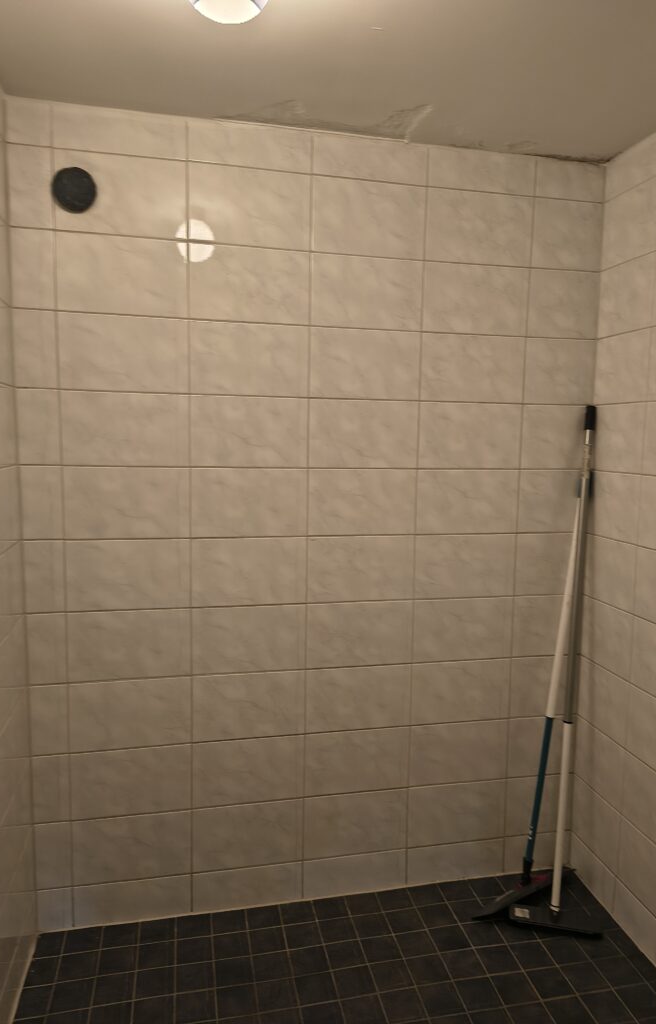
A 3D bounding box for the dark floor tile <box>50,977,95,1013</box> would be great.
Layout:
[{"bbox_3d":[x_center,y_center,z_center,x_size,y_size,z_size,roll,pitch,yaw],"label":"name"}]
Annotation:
[{"bbox_3d":[-0.647,1.234,1.806,0.099,0.010,0.095,-1,8,-12],"label":"dark floor tile"}]

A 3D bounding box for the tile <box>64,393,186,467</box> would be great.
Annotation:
[{"bbox_3d":[-0.544,-0.223,1.919,0.330,0.197,0.010,0,7,-13],"label":"tile"}]

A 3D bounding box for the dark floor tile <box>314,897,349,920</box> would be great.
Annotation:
[{"bbox_3d":[0.004,1.202,2.150,0.099,0.009,0.099,-1,7,-13],"label":"dark floor tile"}]

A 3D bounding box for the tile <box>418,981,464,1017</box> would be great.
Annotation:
[{"bbox_3d":[0.291,1.251,1.811,0.099,0.009,0.099,-1,6,-12],"label":"tile"}]

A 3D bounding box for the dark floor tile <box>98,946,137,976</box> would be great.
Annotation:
[{"bbox_3d":[-0.567,1.218,1.920,0.099,0.009,0.099,-1,7,-13],"label":"dark floor tile"}]

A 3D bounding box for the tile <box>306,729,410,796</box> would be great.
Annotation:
[{"bbox_3d":[0.090,0.764,2.175,0.330,0.197,0.009,-1,7,-13],"label":"tile"}]

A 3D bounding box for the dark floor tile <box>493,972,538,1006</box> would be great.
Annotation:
[{"bbox_3d":[0.481,1.230,1.826,0.097,0.009,0.097,0,6,-12],"label":"dark floor tile"}]

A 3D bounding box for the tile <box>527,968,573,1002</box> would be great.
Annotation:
[{"bbox_3d":[0.583,1.235,1.857,0.098,0.010,0.098,-1,6,-12],"label":"tile"}]

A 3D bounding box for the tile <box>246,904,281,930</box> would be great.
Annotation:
[{"bbox_3d":[-0.191,1.200,2.097,0.097,0.009,0.097,-1,6,-12],"label":"tile"}]

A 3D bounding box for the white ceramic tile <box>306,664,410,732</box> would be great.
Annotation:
[{"bbox_3d":[0.093,0.567,2.156,0.331,0.197,0.009,-1,7,-13],"label":"white ceramic tile"}]

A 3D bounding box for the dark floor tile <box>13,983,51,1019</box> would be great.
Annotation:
[{"bbox_3d":[-0.738,1.241,1.796,0.079,0.009,0.099,-1,6,-12],"label":"dark floor tile"}]

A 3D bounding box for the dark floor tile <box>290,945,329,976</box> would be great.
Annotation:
[{"bbox_3d":[-0.050,1.227,1.935,0.099,0.010,0.095,-1,8,-12],"label":"dark floor tile"}]

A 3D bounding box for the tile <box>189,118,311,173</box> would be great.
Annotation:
[{"bbox_3d":[-0.206,-0.979,1.906,0.331,0.112,0.010,-1,7,-13],"label":"tile"}]

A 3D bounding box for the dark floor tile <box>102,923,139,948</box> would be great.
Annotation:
[{"bbox_3d":[-0.585,1.207,2.017,0.098,0.010,0.098,-1,6,-12],"label":"dark floor tile"}]

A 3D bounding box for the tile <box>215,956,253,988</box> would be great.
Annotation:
[{"bbox_3d":[-0.246,1.215,1.869,0.097,0.009,0.097,0,6,-12],"label":"tile"}]

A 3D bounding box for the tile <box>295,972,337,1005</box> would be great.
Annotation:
[{"bbox_3d":[-0.030,1.228,1.823,0.097,0.009,0.097,-1,6,-12],"label":"tile"}]

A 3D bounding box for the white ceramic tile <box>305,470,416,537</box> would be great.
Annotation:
[{"bbox_3d":[0.103,-0.030,2.088,0.330,0.197,0.010,0,7,-13],"label":"white ceramic tile"}]

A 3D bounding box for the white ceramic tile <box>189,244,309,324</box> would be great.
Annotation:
[{"bbox_3d":[-0.211,-0.622,1.942,0.331,0.197,0.009,-1,7,-13],"label":"white ceramic tile"}]

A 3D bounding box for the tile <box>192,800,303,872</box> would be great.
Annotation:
[{"bbox_3d":[-0.239,0.969,2.132,0.332,0.198,0.010,-1,7,-13],"label":"tile"}]

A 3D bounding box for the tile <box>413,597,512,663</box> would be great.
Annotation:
[{"bbox_3d":[0.419,0.363,2.194,0.329,0.197,0.009,0,6,-12],"label":"tile"}]

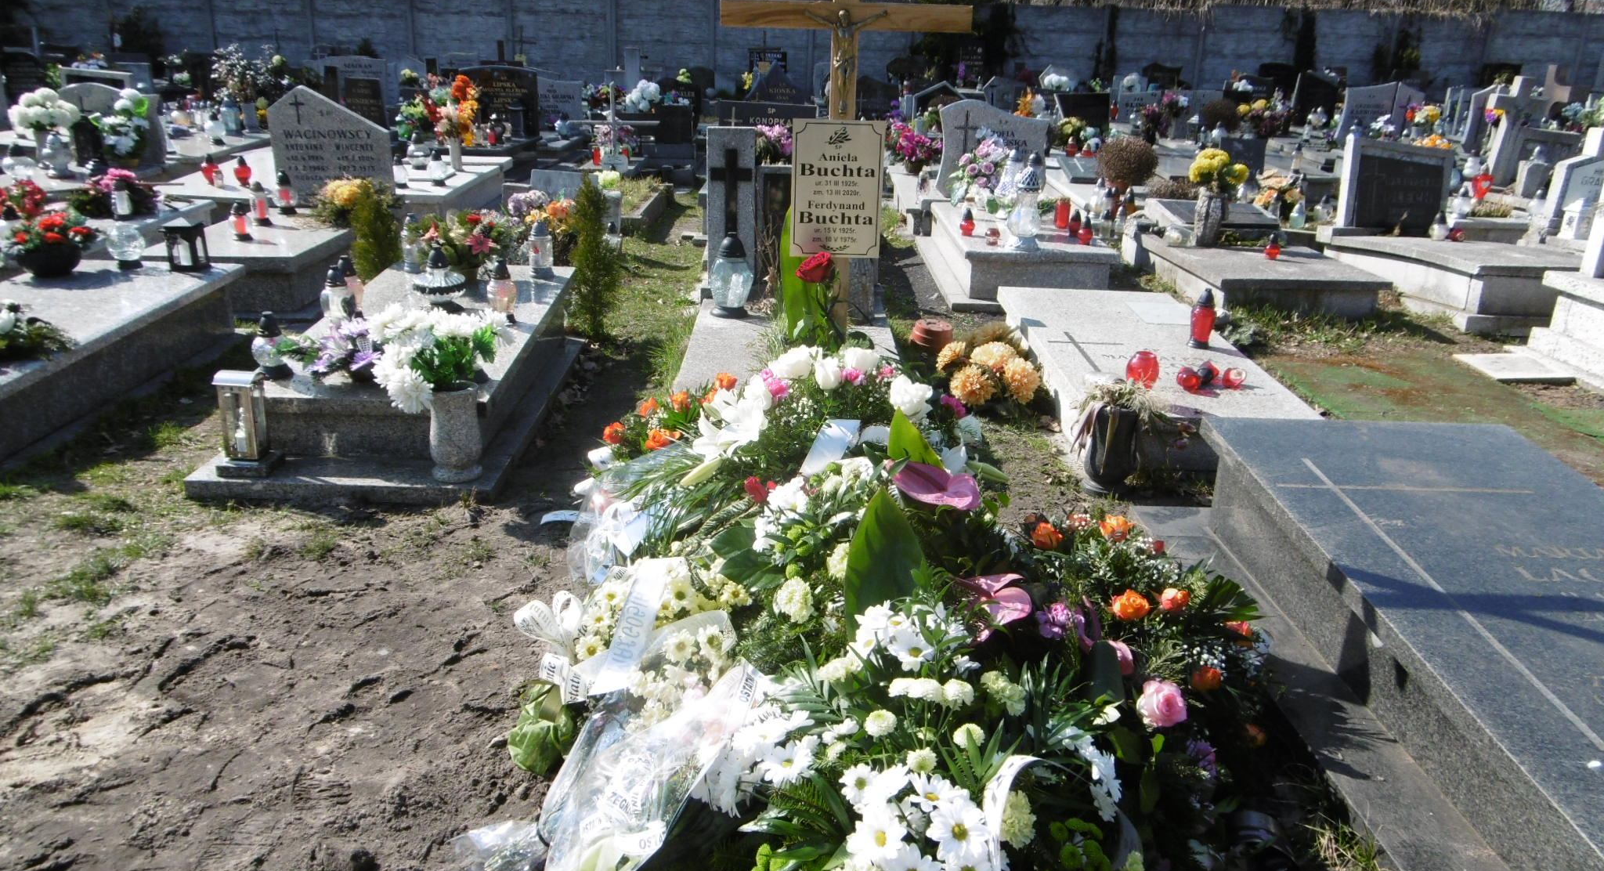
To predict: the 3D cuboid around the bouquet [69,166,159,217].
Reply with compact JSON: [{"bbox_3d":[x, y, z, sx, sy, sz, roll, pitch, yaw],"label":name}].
[{"bbox_3d":[-4.024,-1.436,6.534,0.500,0.240,0.370,1,20,0],"label":"bouquet"}]

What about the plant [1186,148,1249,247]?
[{"bbox_3d":[2.580,-1.486,6.964,0.340,0.590,0.320,1,20,0],"label":"plant"}]

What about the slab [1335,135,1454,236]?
[{"bbox_3d":[4.036,-1.716,7.548,0.680,0.600,0.140,-1,20,-6],"label":"slab"}]

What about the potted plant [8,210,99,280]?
[{"bbox_3d":[-3.349,-0.862,4.949,0.380,0.280,0.360,1,20,0],"label":"potted plant"}]

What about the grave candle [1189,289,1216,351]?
[{"bbox_3d":[1.692,-0.497,4.670,0.106,0.255,0.106,1,20,-2],"label":"grave candle"}]

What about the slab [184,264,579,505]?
[{"bbox_3d":[-1.478,-0.277,4.328,0.970,0.430,1.840,1,20,-1],"label":"slab"}]

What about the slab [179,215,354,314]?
[{"bbox_3d":[-3.034,-1.044,6.474,0.880,0.350,1.700,0,20,-4],"label":"slab"}]

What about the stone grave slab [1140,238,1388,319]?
[{"bbox_3d":[2.634,-0.945,6.474,0.913,0.200,1.280,1,20,-2],"label":"stone grave slab"}]

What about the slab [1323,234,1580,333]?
[{"bbox_3d":[4.138,-1.011,6.907,0.980,0.370,1.620,-1,20,-6],"label":"slab"}]

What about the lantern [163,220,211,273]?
[{"bbox_3d":[-2.798,-0.871,5.089,0.140,0.230,0.140,1,20,-2],"label":"lantern"}]

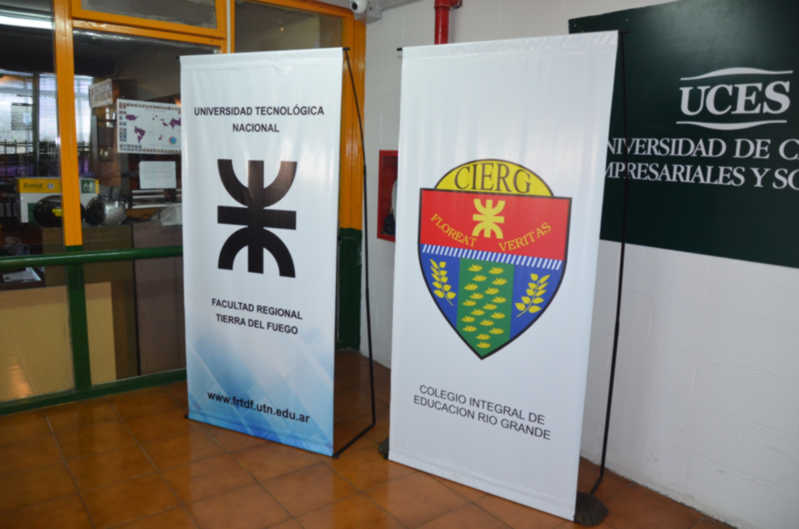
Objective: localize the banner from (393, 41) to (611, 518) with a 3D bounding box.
[{"bbox_3d":[0.365,0.056,2.504,0.900,1.900,0.030,7,11,30],"label":"banner"}]

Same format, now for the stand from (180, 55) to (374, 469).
[{"bbox_3d":[-0.618,-0.074,3.114,0.950,1.910,0.430,6,10,23],"label":"stand"}]

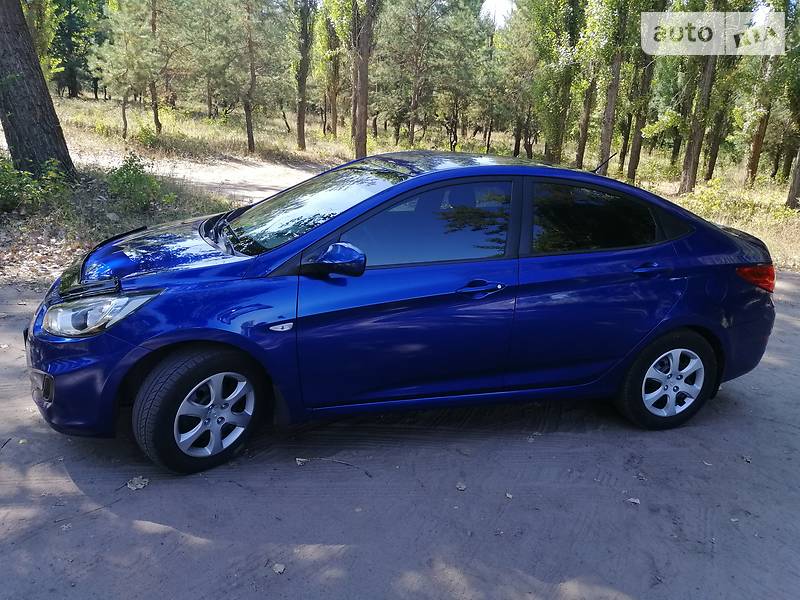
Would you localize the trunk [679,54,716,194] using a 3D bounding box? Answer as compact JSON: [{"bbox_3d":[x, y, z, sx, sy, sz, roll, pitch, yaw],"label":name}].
[{"bbox_3d":[8.041,-4.660,16.111,0.503,3.571,0.441,12,19,23],"label":"trunk"}]

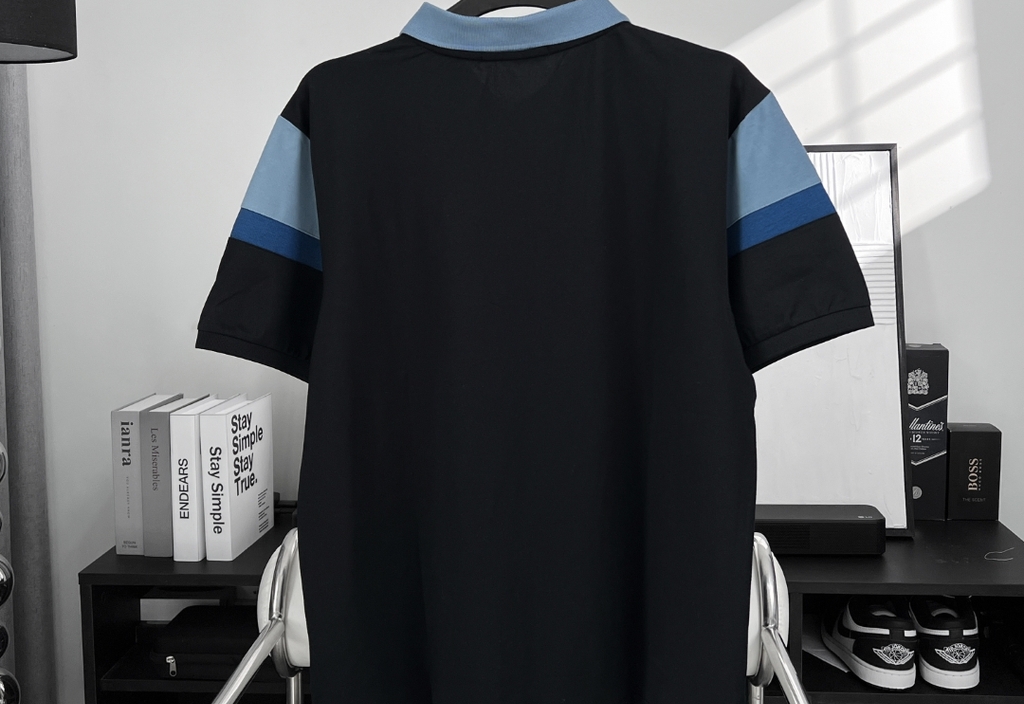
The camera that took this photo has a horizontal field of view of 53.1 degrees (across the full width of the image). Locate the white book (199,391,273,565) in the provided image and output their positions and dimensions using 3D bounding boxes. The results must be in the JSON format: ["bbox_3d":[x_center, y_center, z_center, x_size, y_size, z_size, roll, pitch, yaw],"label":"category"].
[{"bbox_3d":[-0.417,0.187,1.566,0.037,0.216,0.176,0,6,5],"label":"white book"}]

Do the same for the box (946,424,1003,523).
[{"bbox_3d":[0.765,0.200,1.721,0.083,0.148,0.068,1,6,7],"label":"box"}]

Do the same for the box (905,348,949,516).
[{"bbox_3d":[0.673,0.132,1.729,0.094,0.282,0.090,1,6,9],"label":"box"}]

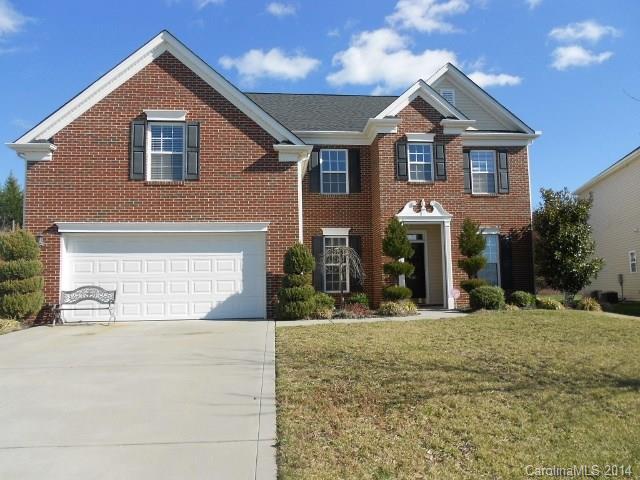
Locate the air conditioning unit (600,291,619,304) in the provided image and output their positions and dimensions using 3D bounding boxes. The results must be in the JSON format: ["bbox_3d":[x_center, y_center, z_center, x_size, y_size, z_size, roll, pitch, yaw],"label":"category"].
[{"bbox_3d":[12.420,2.466,20.622,0.580,0.570,0.580,0,-5,-5],"label":"air conditioning unit"}]

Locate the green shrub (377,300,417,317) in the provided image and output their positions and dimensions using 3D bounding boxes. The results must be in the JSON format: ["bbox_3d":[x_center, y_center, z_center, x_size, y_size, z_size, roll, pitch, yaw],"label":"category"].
[{"bbox_3d":[2.025,1.793,12.718,1.041,0.382,0.800,0,-5,-5],"label":"green shrub"}]

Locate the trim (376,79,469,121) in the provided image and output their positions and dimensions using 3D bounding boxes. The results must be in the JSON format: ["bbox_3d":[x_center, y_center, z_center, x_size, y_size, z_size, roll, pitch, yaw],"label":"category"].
[{"bbox_3d":[3.094,-4.297,14.927,2.943,1.319,0.355,0,-6,-5],"label":"trim"}]

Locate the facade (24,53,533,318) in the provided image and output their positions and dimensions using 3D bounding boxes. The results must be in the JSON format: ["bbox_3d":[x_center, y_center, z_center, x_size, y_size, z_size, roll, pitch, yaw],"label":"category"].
[{"bbox_3d":[0.023,-1.327,14.092,14.687,6.851,3.532,0,-6,-5],"label":"facade"}]

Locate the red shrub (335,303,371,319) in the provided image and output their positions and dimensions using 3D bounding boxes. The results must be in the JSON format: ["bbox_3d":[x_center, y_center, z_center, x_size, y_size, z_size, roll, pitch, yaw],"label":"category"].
[{"bbox_3d":[0.890,1.838,12.579,0.850,0.400,0.800,0,-6,-5],"label":"red shrub"}]

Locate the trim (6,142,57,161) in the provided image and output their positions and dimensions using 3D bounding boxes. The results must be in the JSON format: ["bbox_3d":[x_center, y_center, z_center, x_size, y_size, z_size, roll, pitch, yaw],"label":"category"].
[{"bbox_3d":[-6.918,-2.129,11.664,1.177,0.355,0.386,0,-6,-5],"label":"trim"}]

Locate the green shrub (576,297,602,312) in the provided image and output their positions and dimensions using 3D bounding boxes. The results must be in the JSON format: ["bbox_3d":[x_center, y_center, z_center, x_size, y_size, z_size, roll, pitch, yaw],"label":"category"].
[{"bbox_3d":[8.417,2.007,15.014,0.780,0.450,0.750,0,-6,-5],"label":"green shrub"}]

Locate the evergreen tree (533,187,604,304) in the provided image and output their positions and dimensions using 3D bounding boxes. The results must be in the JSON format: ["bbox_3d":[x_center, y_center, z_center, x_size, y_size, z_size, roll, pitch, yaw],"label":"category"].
[{"bbox_3d":[8.212,0.221,15.810,2.091,3.878,2.050,0,-5,-5],"label":"evergreen tree"}]

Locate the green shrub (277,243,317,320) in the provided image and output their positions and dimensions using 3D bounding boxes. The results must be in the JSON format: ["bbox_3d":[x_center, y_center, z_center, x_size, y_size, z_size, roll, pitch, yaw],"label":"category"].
[{"bbox_3d":[-0.569,0.995,11.521,0.922,1.839,0.913,0,-6,-5],"label":"green shrub"}]

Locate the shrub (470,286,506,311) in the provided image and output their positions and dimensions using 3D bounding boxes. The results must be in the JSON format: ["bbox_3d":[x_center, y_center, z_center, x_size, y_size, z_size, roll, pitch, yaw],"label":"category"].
[{"bbox_3d":[4.909,1.701,14.087,0.949,0.673,0.900,0,-5,-5],"label":"shrub"}]

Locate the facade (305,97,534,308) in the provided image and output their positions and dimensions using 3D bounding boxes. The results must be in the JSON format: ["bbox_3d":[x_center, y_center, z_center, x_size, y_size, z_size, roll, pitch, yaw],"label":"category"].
[{"bbox_3d":[3.328,-1.166,15.702,8.150,6.680,1.650,0,-5,-5],"label":"facade"}]

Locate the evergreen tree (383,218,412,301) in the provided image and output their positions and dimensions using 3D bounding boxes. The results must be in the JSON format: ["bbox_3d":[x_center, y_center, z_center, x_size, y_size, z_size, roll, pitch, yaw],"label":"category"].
[{"bbox_3d":[2.269,0.645,14.046,0.862,2.684,0.850,0,-5,-5],"label":"evergreen tree"}]

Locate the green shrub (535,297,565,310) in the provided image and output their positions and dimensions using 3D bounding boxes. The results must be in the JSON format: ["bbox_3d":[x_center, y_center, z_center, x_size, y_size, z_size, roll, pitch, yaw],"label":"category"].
[{"bbox_3d":[6.798,1.860,14.238,0.819,0.370,0.780,0,-5,-5],"label":"green shrub"}]

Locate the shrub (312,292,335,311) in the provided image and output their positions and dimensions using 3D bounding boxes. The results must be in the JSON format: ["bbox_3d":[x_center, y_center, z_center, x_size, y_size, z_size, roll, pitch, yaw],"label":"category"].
[{"bbox_3d":[0.065,1.592,12.161,0.652,0.525,0.650,0,-5,-5],"label":"shrub"}]

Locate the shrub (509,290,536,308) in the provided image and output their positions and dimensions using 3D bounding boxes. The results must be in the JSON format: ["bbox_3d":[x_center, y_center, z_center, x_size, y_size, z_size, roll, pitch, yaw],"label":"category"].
[{"bbox_3d":[6.399,1.862,15.172,0.820,0.500,0.800,0,-6,-5],"label":"shrub"}]

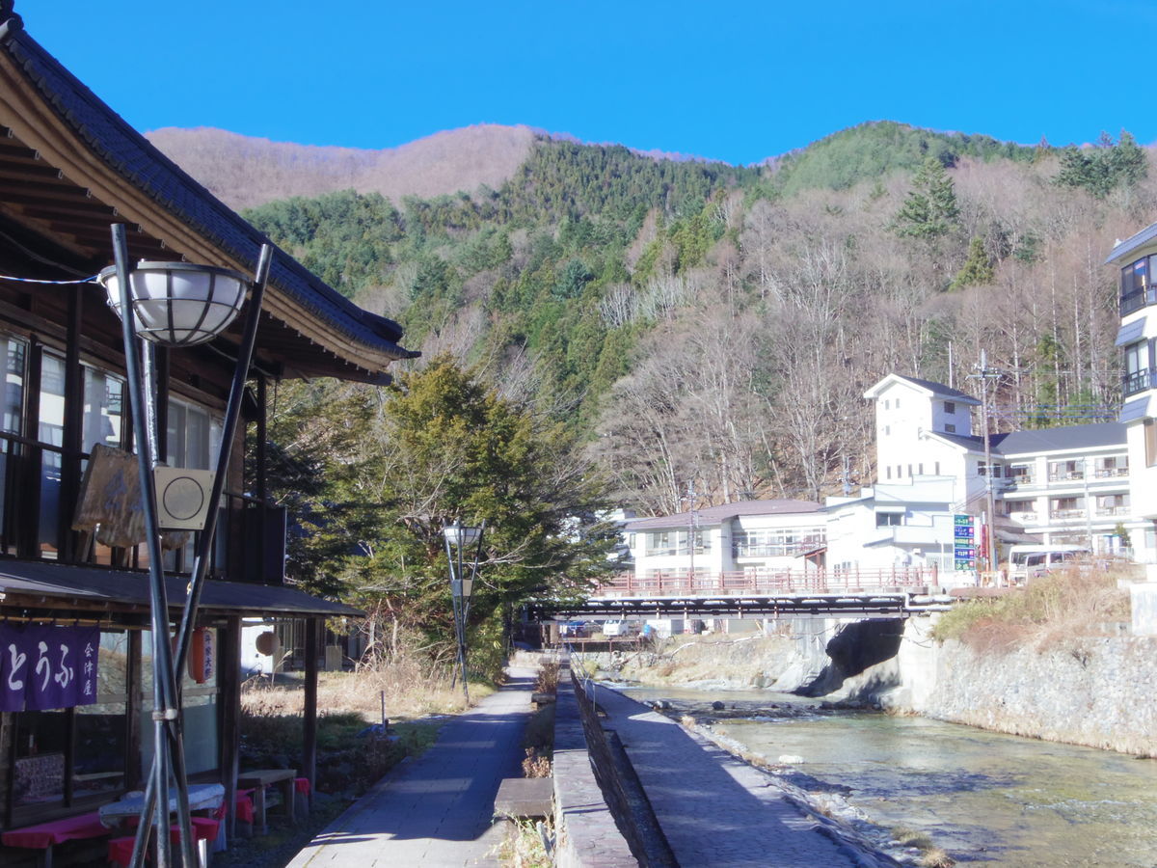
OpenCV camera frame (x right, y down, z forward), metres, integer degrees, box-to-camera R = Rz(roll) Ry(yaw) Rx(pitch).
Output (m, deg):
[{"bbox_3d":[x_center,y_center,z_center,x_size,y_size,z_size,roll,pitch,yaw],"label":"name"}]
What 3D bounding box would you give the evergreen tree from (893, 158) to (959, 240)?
[{"bbox_3d":[58.634,-38.791,265.000,11.000,16.500,11.000,0,-7,0],"label":"evergreen tree"}]

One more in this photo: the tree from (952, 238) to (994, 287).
[{"bbox_3d":[59.064,-25.169,235.000,6.400,9.000,6.400,0,-7,0],"label":"tree"}]

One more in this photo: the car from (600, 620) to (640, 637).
[{"bbox_3d":[3.618,16.000,131.000,1.500,1.800,3.500,-4,-8,30],"label":"car"}]

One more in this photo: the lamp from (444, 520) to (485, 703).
[{"bbox_3d":[-2.691,4.156,37.000,0.950,4.300,0.950,0,-7,0],"label":"lamp"}]

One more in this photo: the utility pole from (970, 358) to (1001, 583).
[{"bbox_3d":[22.356,1.909,85.764,1.750,12.400,0.900,-1,-7,0],"label":"utility pole"}]

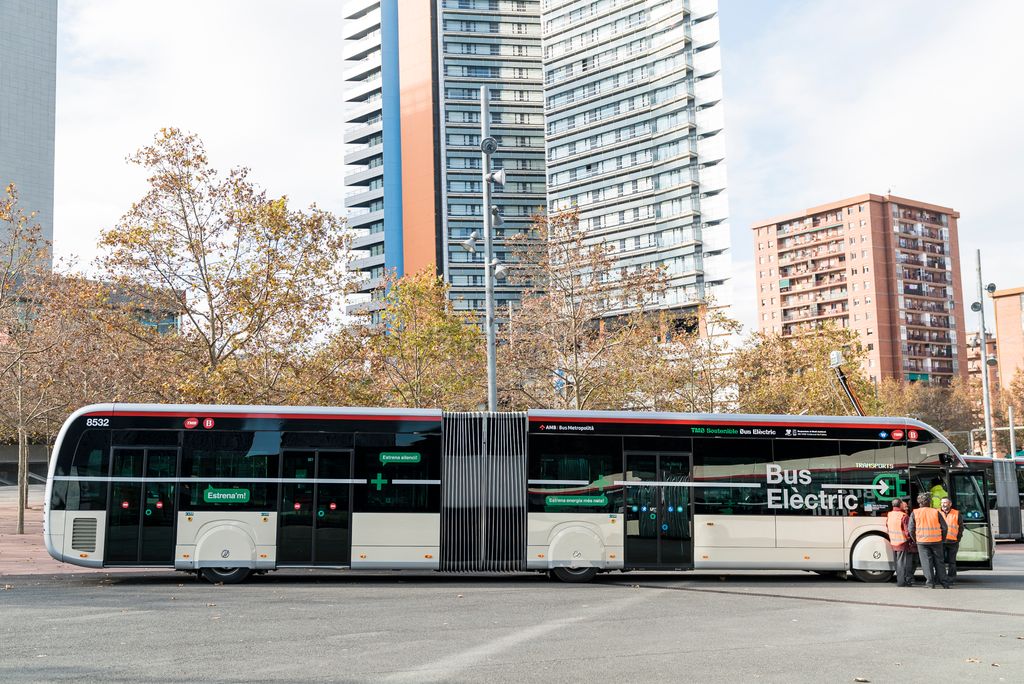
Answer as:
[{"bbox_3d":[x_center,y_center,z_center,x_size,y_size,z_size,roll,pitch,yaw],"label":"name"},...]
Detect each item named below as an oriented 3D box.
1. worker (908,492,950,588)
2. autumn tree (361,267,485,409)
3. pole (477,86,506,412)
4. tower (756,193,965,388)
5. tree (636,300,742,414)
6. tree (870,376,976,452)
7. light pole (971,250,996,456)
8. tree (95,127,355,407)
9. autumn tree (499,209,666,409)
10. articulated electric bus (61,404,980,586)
[{"bbox_3d":[8.050,3.831,19.827,0.700,1.780,0.480,-4,-7,20],"label":"worker"},{"bbox_3d":[-3.135,1.922,35.491,4.500,9.220,4.280,-2,-6,0],"label":"autumn tree"},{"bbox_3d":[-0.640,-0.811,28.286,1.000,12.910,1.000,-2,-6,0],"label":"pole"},{"bbox_3d":[70.394,-0.910,205.315,29.860,48.230,27.700,3,-8,-36],"label":"tower"},{"bbox_3d":[7.363,2.934,42.495,4.730,9.360,4.490,-2,-6,0],"label":"tree"},{"bbox_3d":[29.259,7.048,72.493,7.500,9.260,6.750,-2,-6,0],"label":"tree"},{"bbox_3d":[21.799,2.021,47.174,1.000,12.670,1.000,-2,-6,0],"label":"light pole"},{"bbox_3d":[-8.890,-0.421,31.679,7.920,12.740,7.120,-2,-6,0],"label":"tree"},{"bbox_3d":[2.340,0.926,33.071,5.420,10.710,5.150,-2,-6,0],"label":"autumn tree"},{"bbox_3d":[0.410,3.088,21.063,18.690,3.360,2.550,1,-7,-5],"label":"articulated electric bus"}]

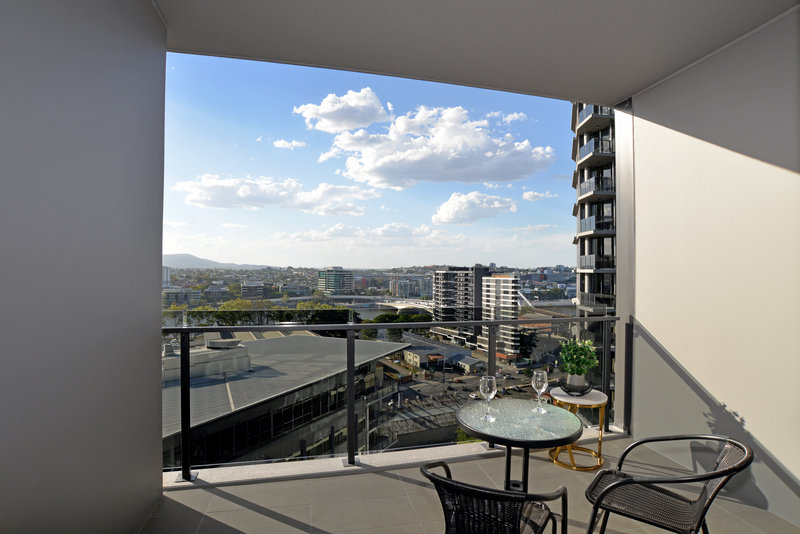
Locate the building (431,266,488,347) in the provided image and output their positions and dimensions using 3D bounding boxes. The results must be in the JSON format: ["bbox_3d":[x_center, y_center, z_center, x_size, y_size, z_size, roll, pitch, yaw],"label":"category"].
[{"bbox_3d":[43.200,25.221,279.893,17.000,52.000,49.000,0,0,-29],"label":"building"}]

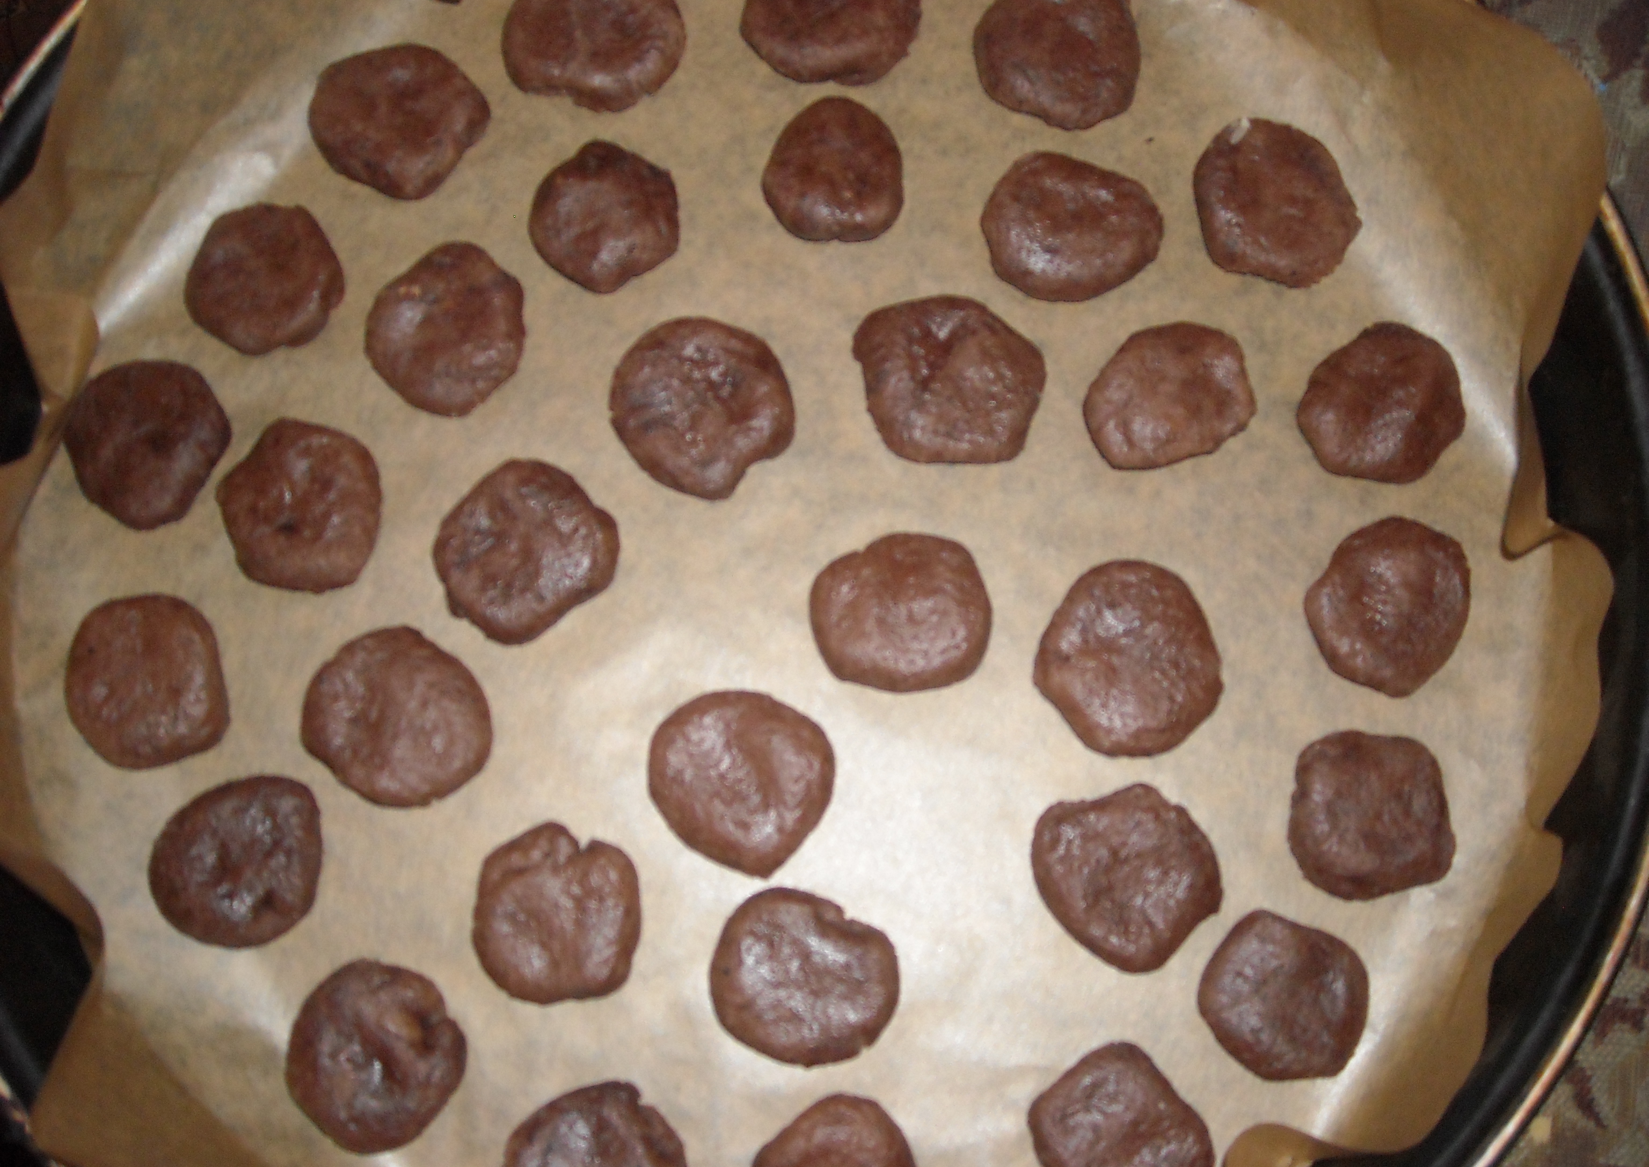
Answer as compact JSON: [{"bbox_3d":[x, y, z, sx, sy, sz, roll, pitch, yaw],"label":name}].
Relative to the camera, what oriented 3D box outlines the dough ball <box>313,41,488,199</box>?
[{"bbox_3d":[-0.098,-0.106,0.385,0.041,0.013,0.036,0,80,1],"label":"dough ball"}]

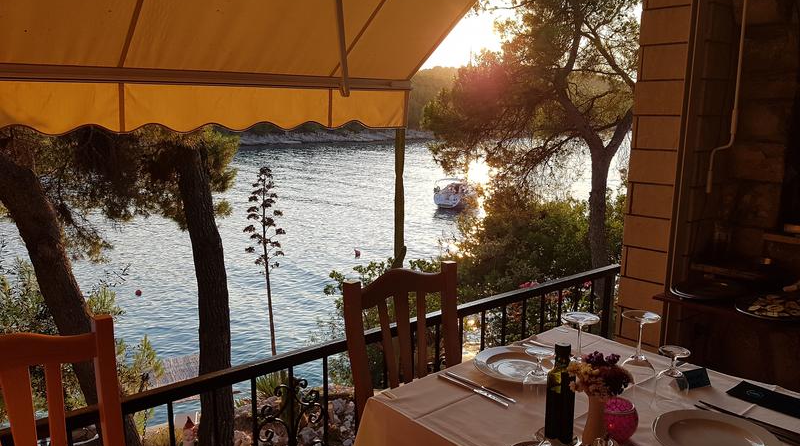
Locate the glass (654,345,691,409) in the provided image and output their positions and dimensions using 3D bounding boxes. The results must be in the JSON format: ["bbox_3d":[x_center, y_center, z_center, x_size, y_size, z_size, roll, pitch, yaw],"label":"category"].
[{"bbox_3d":[0.629,0.359,1.388,0.080,0.128,0.080,0,10,0],"label":"glass"}]

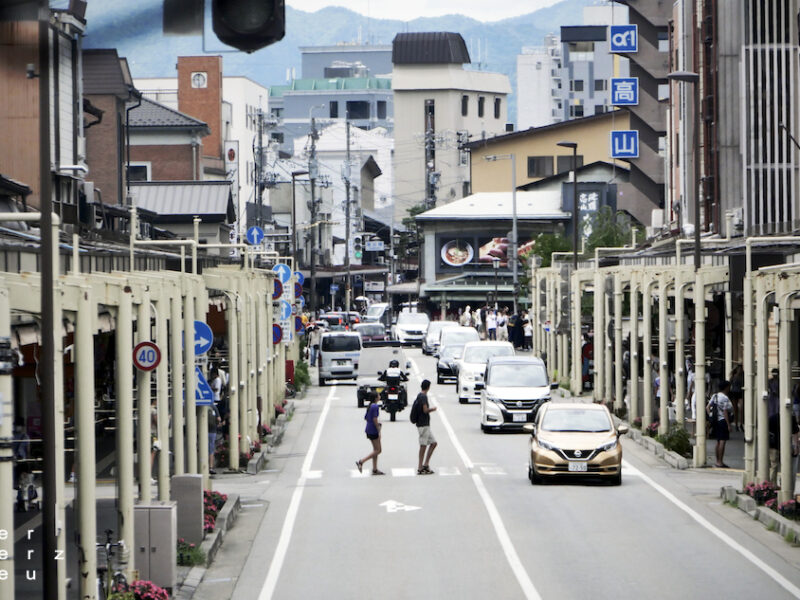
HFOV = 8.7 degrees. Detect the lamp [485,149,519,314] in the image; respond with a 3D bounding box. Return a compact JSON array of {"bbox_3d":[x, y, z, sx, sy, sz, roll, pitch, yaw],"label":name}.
[{"bbox_3d":[5.047,-2.387,262.000,1.700,9.900,0.300,0,0,0],"label":"lamp"}]

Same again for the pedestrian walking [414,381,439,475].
[{"bbox_3d":[0.479,2.434,101.000,0.500,1.800,0.500,0,0,0],"label":"pedestrian walking"}]

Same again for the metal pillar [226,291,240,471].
[{"bbox_3d":[-3.270,1.561,103.800,0.160,3.575,0.160,-1,0,0],"label":"metal pillar"}]

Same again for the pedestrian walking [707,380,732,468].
[{"bbox_3d":[6.245,2.428,103.000,0.380,1.690,0.480,-1,0,-44],"label":"pedestrian walking"}]

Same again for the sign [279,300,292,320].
[{"bbox_3d":[-3.568,0.328,160.000,0.600,0.600,0.060,0,0,0],"label":"sign"}]

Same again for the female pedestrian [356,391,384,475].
[{"bbox_3d":[-0.585,2.634,104.500,0.540,1.630,0.440,-1,0,0],"label":"female pedestrian"}]

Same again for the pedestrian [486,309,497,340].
[{"bbox_3d":[4.463,1.317,257.000,0.500,1.720,0.330,0,0,0],"label":"pedestrian"}]

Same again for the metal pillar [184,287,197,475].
[{"bbox_3d":[-3.324,1.538,84.000,0.145,3.539,0.145,-1,0,0],"label":"metal pillar"}]

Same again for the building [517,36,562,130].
[{"bbox_3d":[20.229,-19.377,748.000,8.000,36.000,12.000,0,0,0],"label":"building"}]

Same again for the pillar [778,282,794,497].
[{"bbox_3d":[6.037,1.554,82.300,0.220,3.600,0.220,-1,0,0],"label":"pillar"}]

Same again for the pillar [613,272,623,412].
[{"bbox_3d":[5.723,1.113,138.000,0.180,3.667,0.180,-1,0,0],"label":"pillar"}]

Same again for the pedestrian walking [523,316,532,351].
[{"bbox_3d":[6.340,1.681,262.000,0.380,1.700,0.500,0,0,30],"label":"pedestrian walking"}]

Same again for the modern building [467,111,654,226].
[{"bbox_3d":[9.991,-4.700,328.000,11.600,13.800,13.000,0,0,0],"label":"modern building"}]

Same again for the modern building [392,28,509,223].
[{"bbox_3d":[3.673,-8.397,370.306,4.629,20.400,9.552,0,0,27],"label":"modern building"}]

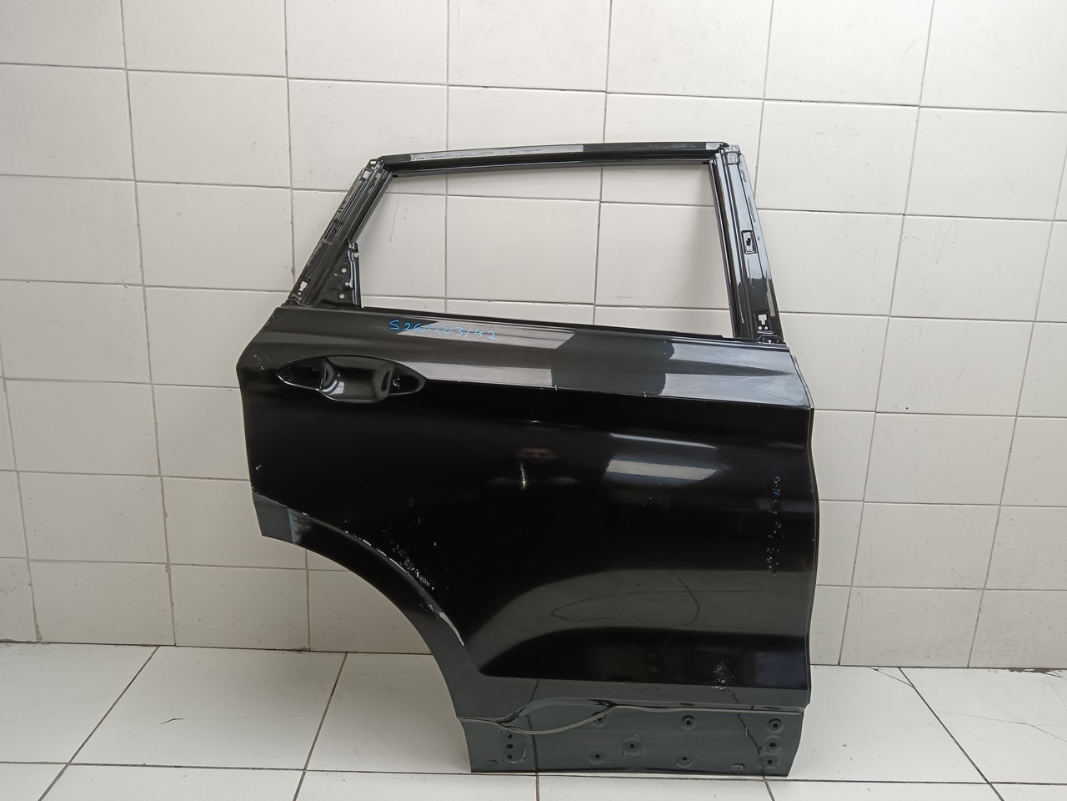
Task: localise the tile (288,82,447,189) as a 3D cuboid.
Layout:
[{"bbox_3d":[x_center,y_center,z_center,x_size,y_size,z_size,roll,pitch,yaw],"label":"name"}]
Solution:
[{"bbox_3d":[-0.318,-0.507,1.608,0.300,0.200,0.009,2,15,-1],"label":"tile"}]

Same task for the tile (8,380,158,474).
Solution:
[{"bbox_3d":[-0.943,0.058,1.751,0.300,0.200,0.009,2,15,-1],"label":"tile"}]

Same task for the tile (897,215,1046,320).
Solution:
[{"bbox_3d":[0.886,-0.266,1.691,0.300,0.200,0.009,2,15,-1],"label":"tile"}]

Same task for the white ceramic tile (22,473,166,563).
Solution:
[{"bbox_3d":[-0.953,0.256,1.808,0.300,0.200,0.010,2,15,-1],"label":"white ceramic tile"}]

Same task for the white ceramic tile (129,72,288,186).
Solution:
[{"bbox_3d":[-0.622,-0.521,1.608,0.300,0.200,0.010,2,15,-1],"label":"white ceramic tile"}]

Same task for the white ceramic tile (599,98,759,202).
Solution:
[{"bbox_3d":[0.288,-0.486,1.628,0.300,0.200,0.010,2,15,-1],"label":"white ceramic tile"}]

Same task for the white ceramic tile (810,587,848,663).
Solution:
[{"bbox_3d":[0.557,0.506,1.891,0.300,0.198,0.009,2,15,-1],"label":"white ceramic tile"}]

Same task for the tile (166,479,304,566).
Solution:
[{"bbox_3d":[-0.648,0.267,1.815,0.300,0.200,0.010,2,15,-1],"label":"tile"}]

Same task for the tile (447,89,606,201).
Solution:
[{"bbox_3d":[-0.015,-0.497,1.621,0.300,0.200,0.010,2,15,-1],"label":"tile"}]

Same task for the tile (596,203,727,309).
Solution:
[{"bbox_3d":[0.280,-0.288,1.680,0.300,0.200,0.010,2,15,-1],"label":"tile"}]

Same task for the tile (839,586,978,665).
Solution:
[{"bbox_3d":[0.860,0.517,1.898,0.300,0.198,0.009,2,15,-1],"label":"tile"}]

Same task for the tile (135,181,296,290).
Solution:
[{"bbox_3d":[-0.628,-0.323,1.654,0.300,0.200,0.009,2,15,-1],"label":"tile"}]

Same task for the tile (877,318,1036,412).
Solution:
[{"bbox_3d":[0.875,-0.070,1.735,0.300,0.200,0.009,2,15,-1],"label":"tile"}]

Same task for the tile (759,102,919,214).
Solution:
[{"bbox_3d":[0.591,-0.475,1.634,0.300,0.200,0.010,2,15,-1],"label":"tile"}]

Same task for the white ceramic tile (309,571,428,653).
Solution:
[{"bbox_3d":[-0.352,0.474,1.869,0.300,0.200,0.009,2,15,-1],"label":"white ceramic tile"}]

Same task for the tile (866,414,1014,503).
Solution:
[{"bbox_3d":[0.873,0.126,1.795,0.300,0.200,0.009,2,15,-1],"label":"tile"}]

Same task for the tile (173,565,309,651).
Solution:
[{"bbox_3d":[-0.654,0.463,1.863,0.300,0.200,0.009,2,15,-1],"label":"tile"}]

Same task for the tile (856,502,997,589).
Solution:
[{"bbox_3d":[0.866,0.322,1.847,0.300,0.200,0.009,2,15,-1],"label":"tile"}]

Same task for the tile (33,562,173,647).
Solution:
[{"bbox_3d":[-0.961,0.452,1.860,0.300,0.200,0.010,2,15,-1],"label":"tile"}]

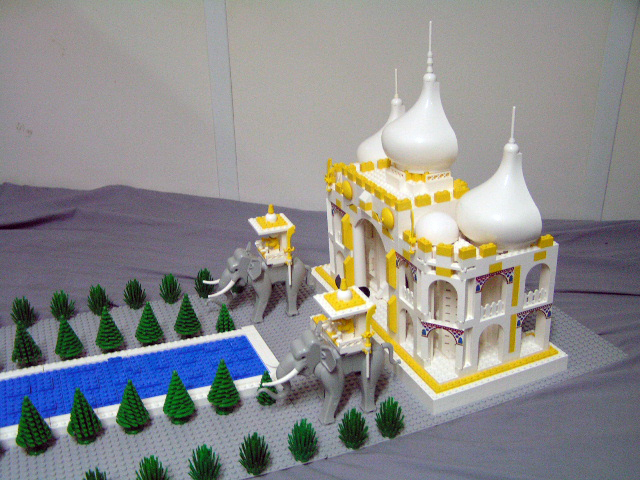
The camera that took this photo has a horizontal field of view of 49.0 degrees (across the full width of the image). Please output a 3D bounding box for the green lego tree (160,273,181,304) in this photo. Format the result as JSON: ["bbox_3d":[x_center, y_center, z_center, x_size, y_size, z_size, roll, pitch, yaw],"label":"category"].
[{"bbox_3d":[-0.213,0.068,0.998,0.030,0.044,0.030,-9,24,-22],"label":"green lego tree"}]

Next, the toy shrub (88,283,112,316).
[{"bbox_3d":[-0.297,0.080,0.948,0.029,0.044,0.029,-8,25,-20],"label":"toy shrub"}]

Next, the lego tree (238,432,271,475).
[{"bbox_3d":[-0.063,0.204,0.674,0.030,0.044,0.030,1,23,0],"label":"lego tree"}]

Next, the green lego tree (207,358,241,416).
[{"bbox_3d":[-0.104,0.157,0.759,0.035,0.062,0.035,1,23,0],"label":"green lego tree"}]

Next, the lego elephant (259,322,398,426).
[{"bbox_3d":[0.011,0.140,0.758,0.162,0.107,0.055,-12,26,-20],"label":"lego elephant"}]

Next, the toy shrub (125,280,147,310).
[{"bbox_3d":[-0.258,0.074,0.978,0.030,0.044,0.030,-9,24,-22],"label":"toy shrub"}]

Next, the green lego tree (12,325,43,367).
[{"bbox_3d":[-0.346,0.123,0.823,0.035,0.062,0.035,-9,24,-22],"label":"green lego tree"}]

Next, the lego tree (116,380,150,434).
[{"bbox_3d":[-0.193,0.169,0.720,0.035,0.063,0.035,-8,25,-20],"label":"lego tree"}]

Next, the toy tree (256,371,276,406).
[{"bbox_3d":[-0.059,0.162,0.774,0.021,0.040,0.021,1,23,0],"label":"toy tree"}]

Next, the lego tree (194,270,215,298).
[{"bbox_3d":[-0.167,0.062,1.018,0.030,0.044,0.030,-9,24,-22],"label":"lego tree"}]

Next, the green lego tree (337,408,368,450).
[{"bbox_3d":[0.034,0.191,0.715,0.030,0.044,0.030,-2,24,1],"label":"green lego tree"}]

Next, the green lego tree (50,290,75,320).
[{"bbox_3d":[-0.344,0.087,0.939,0.030,0.044,0.030,-9,24,-22],"label":"green lego tree"}]

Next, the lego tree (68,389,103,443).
[{"bbox_3d":[-0.238,0.175,0.704,0.035,0.063,0.035,-8,25,-20],"label":"lego tree"}]

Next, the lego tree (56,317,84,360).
[{"bbox_3d":[-0.301,0.116,0.839,0.035,0.063,0.035,-8,25,-20],"label":"lego tree"}]

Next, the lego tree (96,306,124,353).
[{"bbox_3d":[-0.258,0.108,0.858,0.035,0.063,0.035,-8,25,-20],"label":"lego tree"}]

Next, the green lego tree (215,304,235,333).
[{"bbox_3d":[-0.125,0.101,0.913,0.021,0.040,0.021,-8,25,-20],"label":"green lego tree"}]

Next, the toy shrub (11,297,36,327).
[{"bbox_3d":[-0.386,0.092,0.914,0.029,0.044,0.029,-8,25,-20],"label":"toy shrub"}]

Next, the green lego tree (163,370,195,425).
[{"bbox_3d":[-0.149,0.164,0.742,0.035,0.062,0.035,-9,24,-22],"label":"green lego tree"}]

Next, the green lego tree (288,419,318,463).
[{"bbox_3d":[-0.016,0.197,0.690,0.029,0.044,0.029,1,23,0],"label":"green lego tree"}]

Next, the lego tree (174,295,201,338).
[{"bbox_3d":[-0.169,0.096,0.892,0.035,0.063,0.035,-8,25,-20],"label":"lego tree"}]

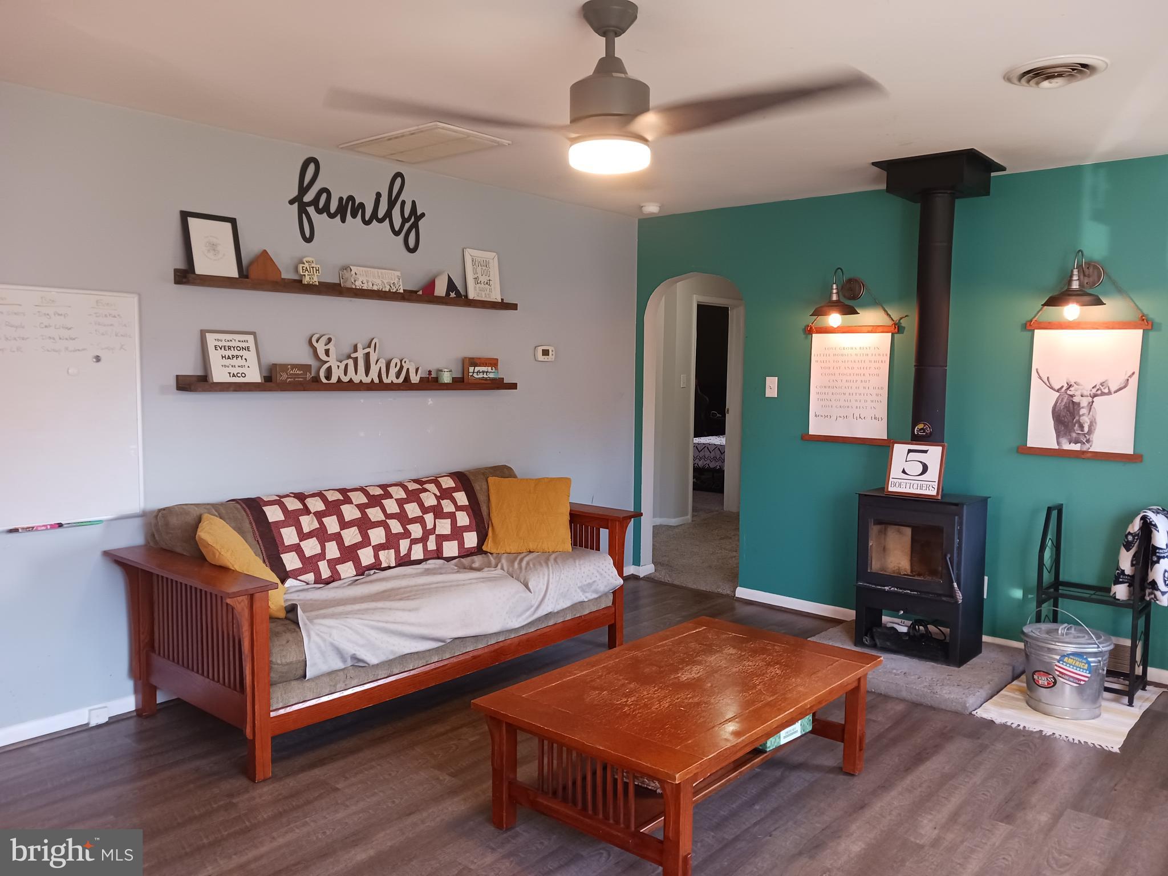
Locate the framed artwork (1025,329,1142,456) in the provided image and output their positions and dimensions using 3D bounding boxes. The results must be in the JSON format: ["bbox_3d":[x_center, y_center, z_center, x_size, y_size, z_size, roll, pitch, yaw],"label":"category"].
[{"bbox_3d":[2.360,-0.223,4.306,0.456,0.563,0.010,5,6,42],"label":"framed artwork"}]

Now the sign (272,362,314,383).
[{"bbox_3d":[-1.314,-0.278,4.114,0.044,0.107,0.171,5,6,42],"label":"sign"}]

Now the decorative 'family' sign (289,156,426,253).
[{"bbox_3d":[-1.074,-1.111,4.388,0.013,0.375,0.770,5,6,42],"label":"decorative 'family' sign"}]

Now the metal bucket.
[{"bbox_3d":[2.057,0.980,3.892,0.353,0.350,0.353,5,6,42],"label":"metal bucket"}]

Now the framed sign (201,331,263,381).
[{"bbox_3d":[-1.507,-0.337,3.912,0.020,0.246,0.238,-14,-6,40],"label":"framed sign"}]

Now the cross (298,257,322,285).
[{"bbox_3d":[-1.249,-0.745,4.146,0.030,0.150,0.106,5,6,40],"label":"cross"}]

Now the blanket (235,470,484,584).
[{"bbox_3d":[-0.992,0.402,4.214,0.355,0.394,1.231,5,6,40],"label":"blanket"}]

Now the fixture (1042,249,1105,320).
[{"bbox_3d":[2.280,-0.693,4.178,0.284,0.320,0.433,5,6,40],"label":"fixture"}]

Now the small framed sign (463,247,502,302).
[{"bbox_3d":[-0.556,-0.867,4.953,0.024,0.295,0.228,-4,0,42],"label":"small framed sign"}]

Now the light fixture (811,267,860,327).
[{"bbox_3d":[1.375,-0.759,4.915,0.294,0.332,0.375,5,6,42],"label":"light fixture"}]

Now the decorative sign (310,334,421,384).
[{"bbox_3d":[-1.042,-0.367,4.404,0.027,0.248,0.621,5,6,42],"label":"decorative sign"}]

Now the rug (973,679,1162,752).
[{"bbox_3d":[2.129,1.148,3.981,0.553,0.009,0.903,5,6,42],"label":"rug"}]

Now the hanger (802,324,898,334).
[{"bbox_3d":[1.501,-0.606,5.124,0.549,0.041,0.022,5,6,40],"label":"hanger"}]

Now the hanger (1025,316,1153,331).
[{"bbox_3d":[2.366,-0.526,4.280,0.529,0.041,0.020,5,6,42],"label":"hanger"}]

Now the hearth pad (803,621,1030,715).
[{"bbox_3d":[1.585,1.079,4.441,0.899,0.061,0.948,5,6,42],"label":"hearth pad"}]

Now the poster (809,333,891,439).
[{"bbox_3d":[1.503,-0.295,5.143,0.468,0.591,0.012,5,6,40],"label":"poster"}]

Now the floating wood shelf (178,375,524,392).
[{"bbox_3d":[-1.030,-0.263,4.443,0.128,0.067,1.871,5,5,40],"label":"floating wood shelf"}]

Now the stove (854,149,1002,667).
[{"bbox_3d":[1.677,-0.128,4.446,0.534,2.346,0.509,5,6,42],"label":"stove"}]

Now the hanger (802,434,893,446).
[{"bbox_3d":[1.490,0.014,5.174,0.547,0.037,0.022,5,6,40],"label":"hanger"}]

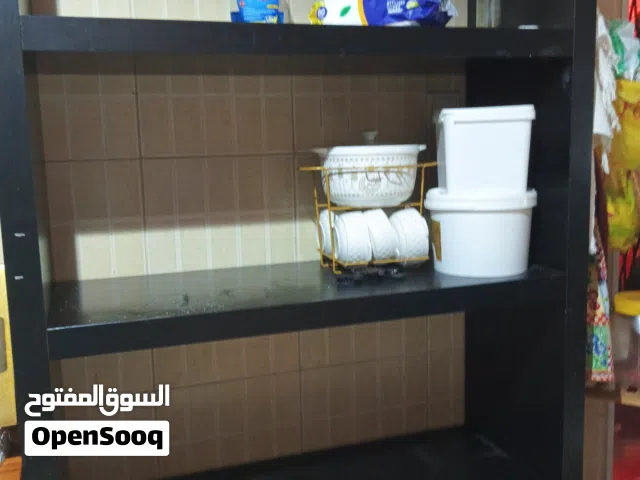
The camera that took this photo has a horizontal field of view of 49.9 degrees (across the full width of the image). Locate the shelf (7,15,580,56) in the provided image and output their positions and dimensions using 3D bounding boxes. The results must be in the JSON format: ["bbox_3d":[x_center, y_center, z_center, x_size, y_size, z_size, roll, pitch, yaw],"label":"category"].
[{"bbox_3d":[-0.035,-0.326,1.212,0.880,0.045,0.349,-4,9,-19],"label":"shelf"}]

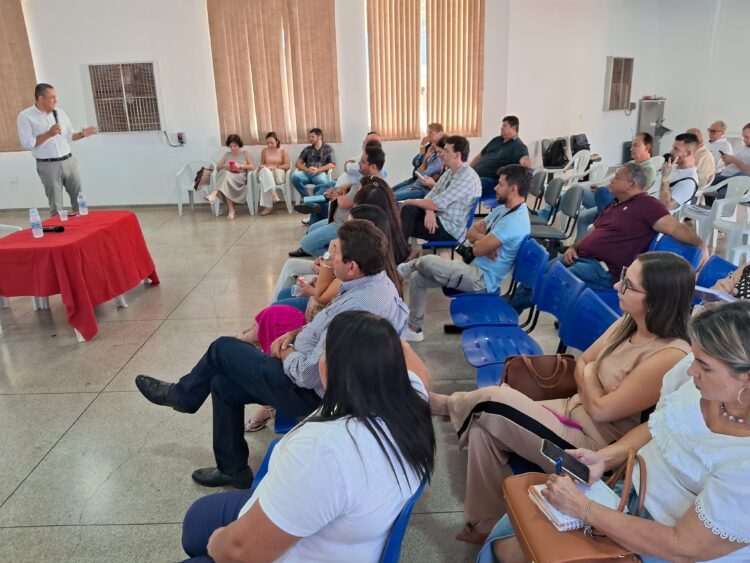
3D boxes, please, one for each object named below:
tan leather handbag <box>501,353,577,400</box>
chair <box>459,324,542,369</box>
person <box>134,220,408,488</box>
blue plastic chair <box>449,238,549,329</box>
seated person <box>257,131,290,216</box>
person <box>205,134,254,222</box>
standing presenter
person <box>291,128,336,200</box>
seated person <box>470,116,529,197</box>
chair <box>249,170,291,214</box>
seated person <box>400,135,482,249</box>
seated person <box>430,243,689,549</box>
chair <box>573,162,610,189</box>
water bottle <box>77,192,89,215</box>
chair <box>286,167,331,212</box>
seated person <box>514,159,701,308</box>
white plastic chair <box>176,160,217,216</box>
[{"bbox_3d":[0.696,0.405,2.366,0.310,0.215,0.140,-2,18,0],"label":"tan leather handbag"},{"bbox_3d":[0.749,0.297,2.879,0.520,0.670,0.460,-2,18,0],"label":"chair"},{"bbox_3d":[-0.433,0.342,2.374,1.180,1.190,0.560,1,19,6],"label":"person"},{"bbox_3d":[0.728,0.193,3.312,0.560,0.820,0.480,-2,18,0],"label":"blue plastic chair"},{"bbox_3d":[-1.520,-1.669,8.647,0.500,1.220,0.780,-1,18,3],"label":"seated person"},{"bbox_3d":[-2.158,-1.612,8.571,0.580,1.200,0.830,-1,18,2],"label":"person"},{"bbox_3d":[-3.286,-1.126,6.006,0.680,1.820,0.480,-16,24,-38],"label":"standing presenter"},{"bbox_3d":[-0.893,-1.650,8.345,0.620,1.210,0.750,1,19,8],"label":"person"},{"bbox_3d":[1.445,-1.288,6.971,0.900,1.360,0.750,-15,22,-35],"label":"seated person"},{"bbox_3d":[-1.528,-1.445,8.477,0.560,0.770,0.560,-2,18,0],"label":"chair"},{"bbox_3d":[0.487,-0.572,4.846,0.920,1.310,0.540,-3,19,-5],"label":"seated person"},{"bbox_3d":[0.544,0.483,1.888,0.970,1.180,0.520,1,19,6],"label":"seated person"},{"bbox_3d":[2.651,-1.105,7.104,0.560,0.780,0.560,-6,19,-12],"label":"chair"},{"bbox_3d":[-2.666,-0.705,5.112,0.068,0.215,0.068,-2,18,0],"label":"water bottle"},{"bbox_3d":[-0.935,-1.522,8.832,0.570,0.790,0.550,-1,18,2],"label":"chair"},{"bbox_3d":[1.387,-0.137,3.613,1.150,1.220,0.750,-2,18,0],"label":"seated person"},{"bbox_3d":[-2.744,-1.456,8.812,0.570,0.790,0.550,0,18,6],"label":"white plastic chair"}]

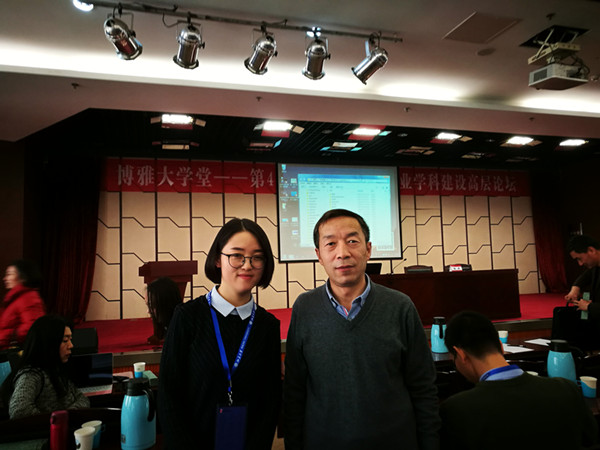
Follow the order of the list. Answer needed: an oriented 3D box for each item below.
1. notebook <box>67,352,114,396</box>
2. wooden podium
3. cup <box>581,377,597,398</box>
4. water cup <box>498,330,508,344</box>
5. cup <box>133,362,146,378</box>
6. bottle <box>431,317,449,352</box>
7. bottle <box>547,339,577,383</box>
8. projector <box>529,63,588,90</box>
[{"bbox_3d":[-1.319,0.913,2.852,0.325,0.190,0.295,0,-4,-19],"label":"notebook"},{"bbox_3d":[-1.878,1.101,6.765,0.690,1.140,0.520,1,-5,-33],"label":"wooden podium"},{"bbox_3d":[1.498,0.845,2.428,0.077,0.090,0.077,-2,-4,0],"label":"cup"},{"bbox_3d":[1.698,0.942,3.912,0.077,0.090,0.077,-2,-4,0],"label":"water cup"},{"bbox_3d":[-1.079,0.976,3.145,0.077,0.090,0.077,-1,-4,-17],"label":"cup"},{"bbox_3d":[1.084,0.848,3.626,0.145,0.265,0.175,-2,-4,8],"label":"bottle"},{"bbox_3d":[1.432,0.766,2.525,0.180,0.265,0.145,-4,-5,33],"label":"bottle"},{"bbox_3d":[2.654,-1.518,4.821,0.460,0.135,0.300,0,-4,-22],"label":"projector"}]

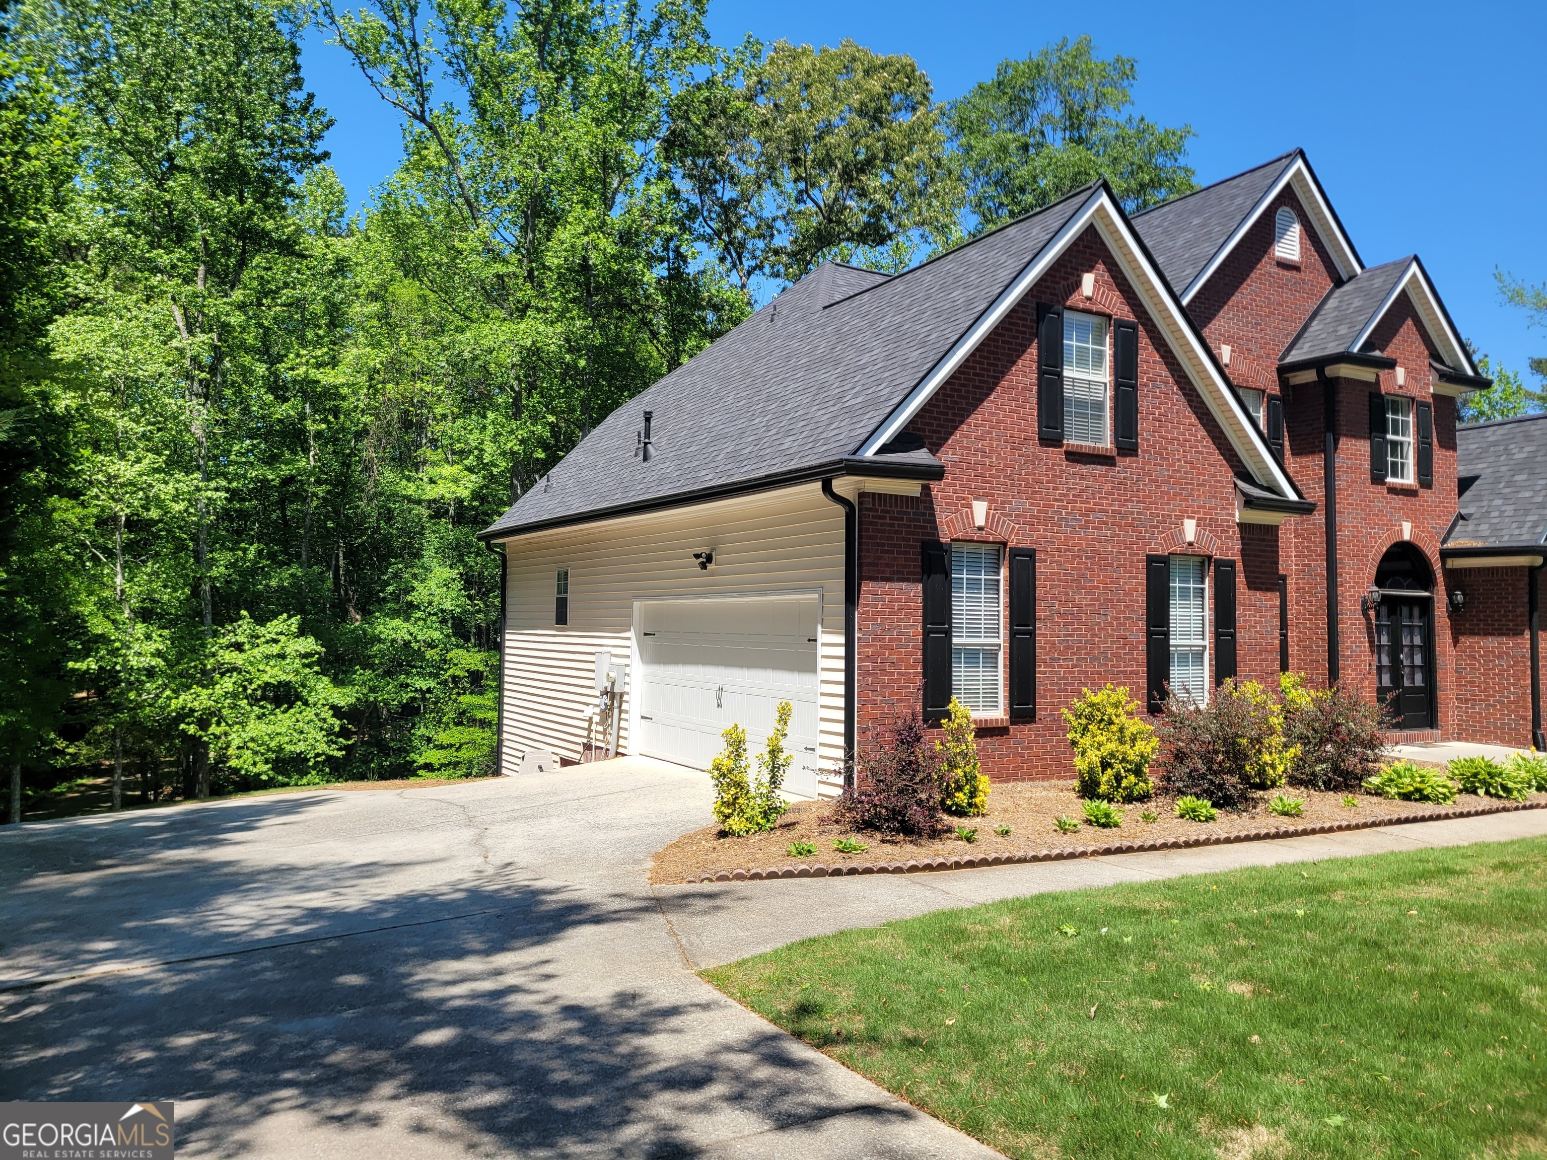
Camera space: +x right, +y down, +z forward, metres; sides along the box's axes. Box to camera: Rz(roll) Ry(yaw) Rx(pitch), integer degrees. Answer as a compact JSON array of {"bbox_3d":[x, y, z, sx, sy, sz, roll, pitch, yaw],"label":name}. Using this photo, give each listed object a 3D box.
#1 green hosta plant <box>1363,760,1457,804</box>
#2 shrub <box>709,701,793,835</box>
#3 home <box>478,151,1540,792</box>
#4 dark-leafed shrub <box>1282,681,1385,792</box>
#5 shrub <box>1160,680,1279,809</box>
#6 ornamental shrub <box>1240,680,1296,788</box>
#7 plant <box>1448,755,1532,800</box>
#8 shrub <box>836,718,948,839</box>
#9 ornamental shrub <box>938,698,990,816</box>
[{"bbox_3d":[6.610,2.080,12.090,0.880,0.380,0.840,2,-3,-30],"label":"green hosta plant"},{"bbox_3d":[-0.186,1.583,9.935,0.712,1.105,0.620,2,-3,-31],"label":"shrub"},{"bbox_3d":[4.939,-1.627,20.343,16.929,9.325,11.571,2,-3,-31],"label":"home"},{"bbox_3d":[6.268,1.722,13.000,1.161,1.182,1.100,2,-3,-31],"label":"dark-leafed shrub"},{"bbox_3d":[4.495,1.635,11.790,1.199,1.218,1.150,2,-3,-31],"label":"shrub"},{"bbox_3d":[5.550,1.706,13.029,0.747,1.173,0.700,2,-3,-31],"label":"ornamental shrub"},{"bbox_3d":[7.664,2.088,12.426,0.918,0.439,0.900,2,-3,-31],"label":"plant"},{"bbox_3d":[1.001,1.631,9.870,0.943,0.989,0.920,1,-2,0],"label":"shrub"},{"bbox_3d":[1.768,1.624,10.825,0.522,1.049,0.520,1,-2,0],"label":"ornamental shrub"}]

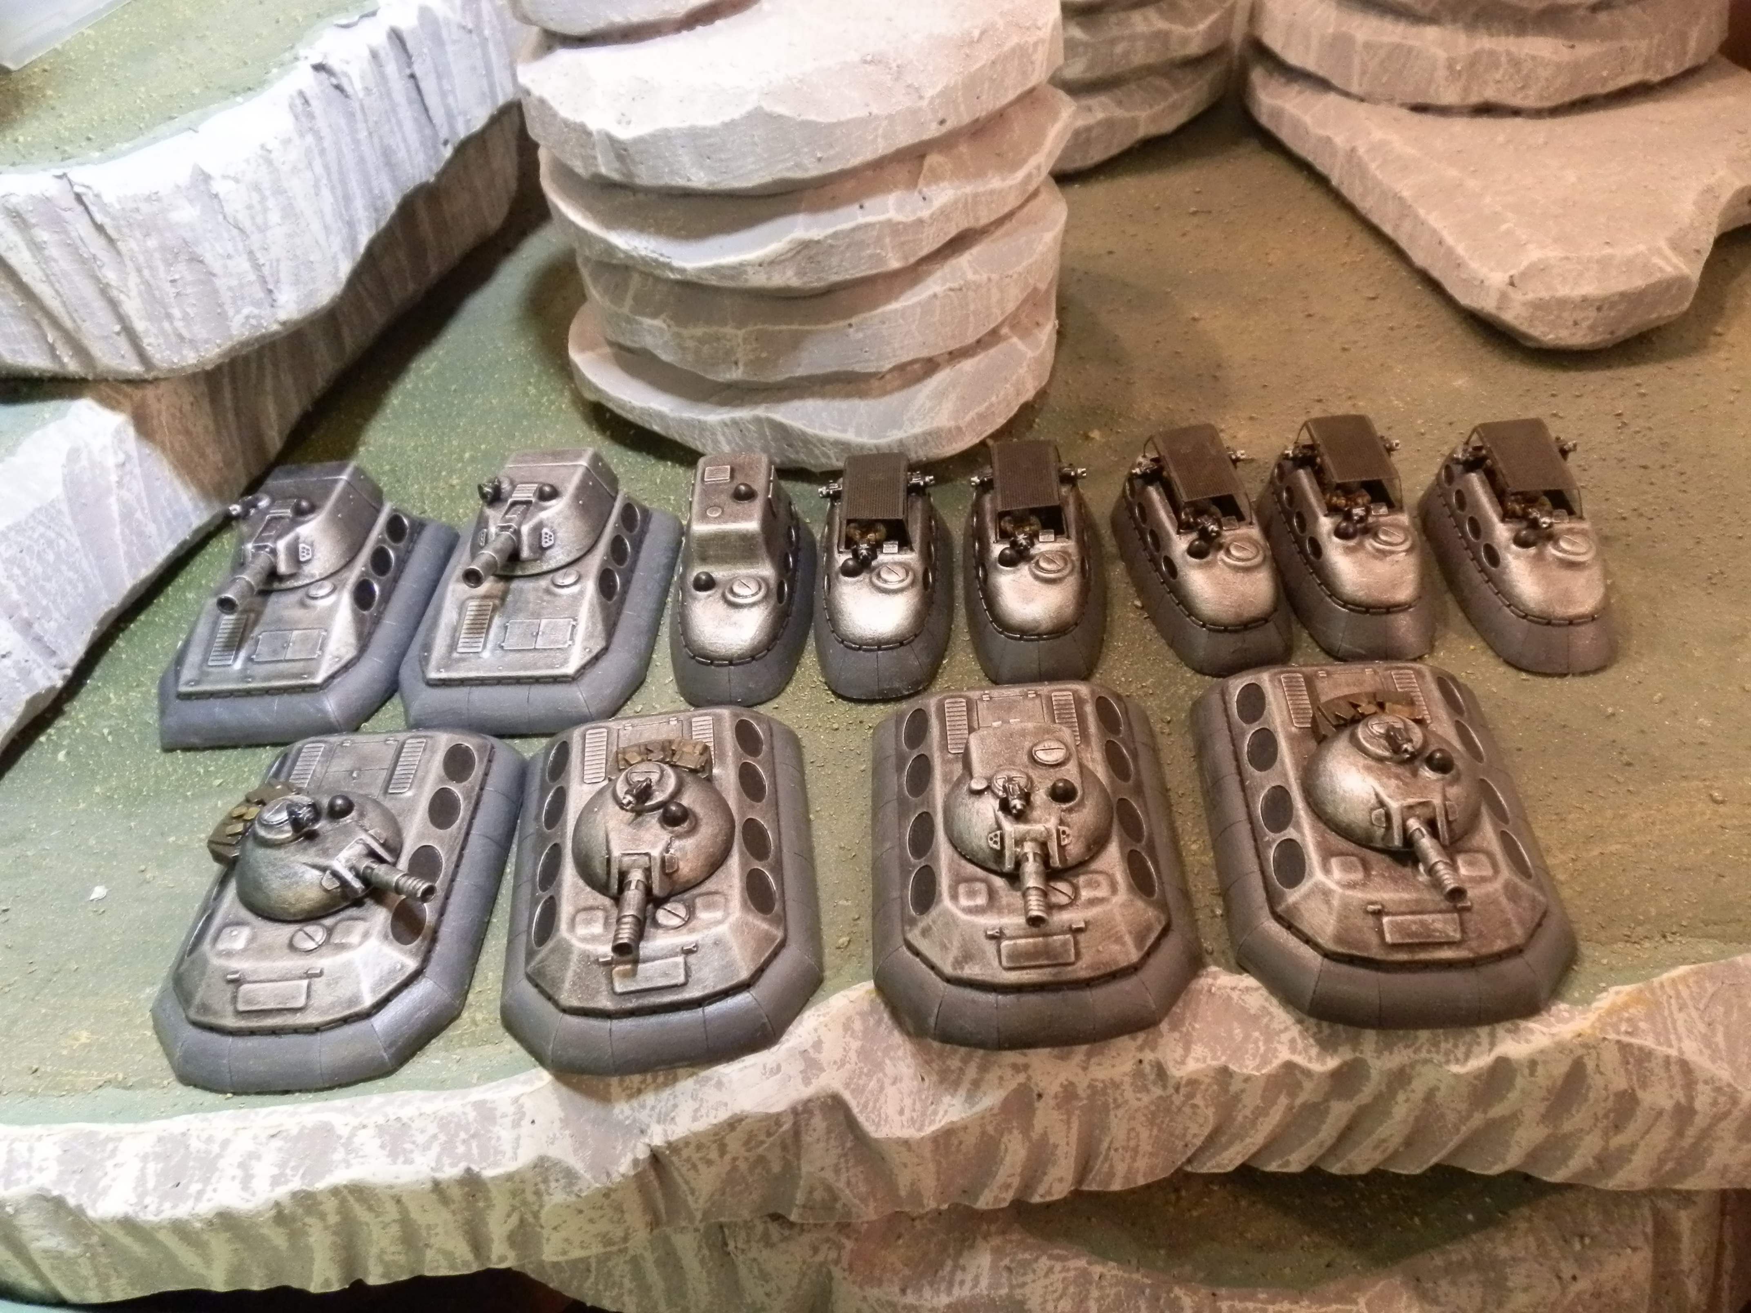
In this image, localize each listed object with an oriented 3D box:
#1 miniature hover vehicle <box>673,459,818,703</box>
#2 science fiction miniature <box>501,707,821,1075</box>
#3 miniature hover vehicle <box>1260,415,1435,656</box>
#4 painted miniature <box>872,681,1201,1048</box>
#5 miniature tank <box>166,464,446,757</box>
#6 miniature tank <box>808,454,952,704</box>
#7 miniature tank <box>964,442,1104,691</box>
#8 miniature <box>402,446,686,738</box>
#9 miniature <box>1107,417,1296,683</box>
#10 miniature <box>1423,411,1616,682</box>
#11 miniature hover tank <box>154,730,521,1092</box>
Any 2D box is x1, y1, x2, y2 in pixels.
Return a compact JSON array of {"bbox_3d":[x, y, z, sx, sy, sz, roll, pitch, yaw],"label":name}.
[{"bbox_3d":[-0.034,-0.021,0.344,0.036,0.029,0.069,-4,42,3],"label":"miniature hover vehicle"},{"bbox_3d":[-0.044,0.034,0.281,0.061,0.033,0.091,-8,42,-1],"label":"science fiction miniature"},{"bbox_3d":[0.116,-0.031,0.338,0.036,0.026,0.069,-4,42,3],"label":"miniature hover vehicle"},{"bbox_3d":[0.029,0.029,0.278,0.061,0.033,0.091,-4,42,2],"label":"painted miniature"},{"bbox_3d":[-0.146,-0.018,0.354,0.062,0.031,0.085,-2,42,5],"label":"miniature tank"},{"bbox_3d":[0.001,-0.023,0.344,0.036,0.026,0.069,-2,42,5],"label":"miniature tank"},{"bbox_3d":[0.038,-0.025,0.342,0.036,0.026,0.069,-3,42,4],"label":"miniature tank"},{"bbox_3d":[-0.084,-0.021,0.349,0.062,0.031,0.085,0,42,7],"label":"miniature"},{"bbox_3d":[0.081,-0.027,0.339,0.036,0.026,0.069,-8,42,-1],"label":"miniature"},{"bbox_3d":[0.154,-0.029,0.331,0.036,0.026,0.069,-2,42,5],"label":"miniature"},{"bbox_3d":[-0.109,0.038,0.284,0.061,0.033,0.091,-3,42,4],"label":"miniature hover tank"}]

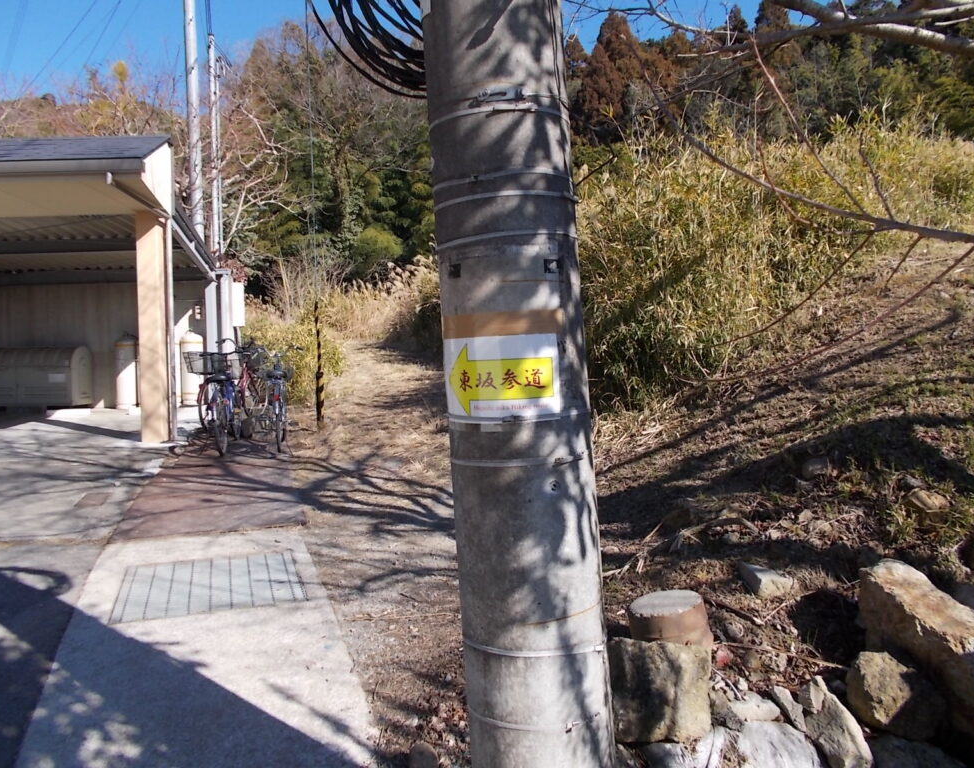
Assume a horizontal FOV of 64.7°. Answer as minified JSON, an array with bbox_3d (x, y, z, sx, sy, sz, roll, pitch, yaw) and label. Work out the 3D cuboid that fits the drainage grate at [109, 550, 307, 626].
[{"bbox_3d":[-1.486,1.092,4.157,0.910,0.040,0.900,-3,6,-19],"label":"drainage grate"}]

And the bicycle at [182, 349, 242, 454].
[{"bbox_3d":[-2.880,0.180,8.380,0.600,1.060,1.760,-3,4,-10],"label":"bicycle"}]

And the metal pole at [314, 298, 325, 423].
[{"bbox_3d":[-2.230,-0.290,10.150,0.100,1.680,0.100,-2,2,-12],"label":"metal pole"}]

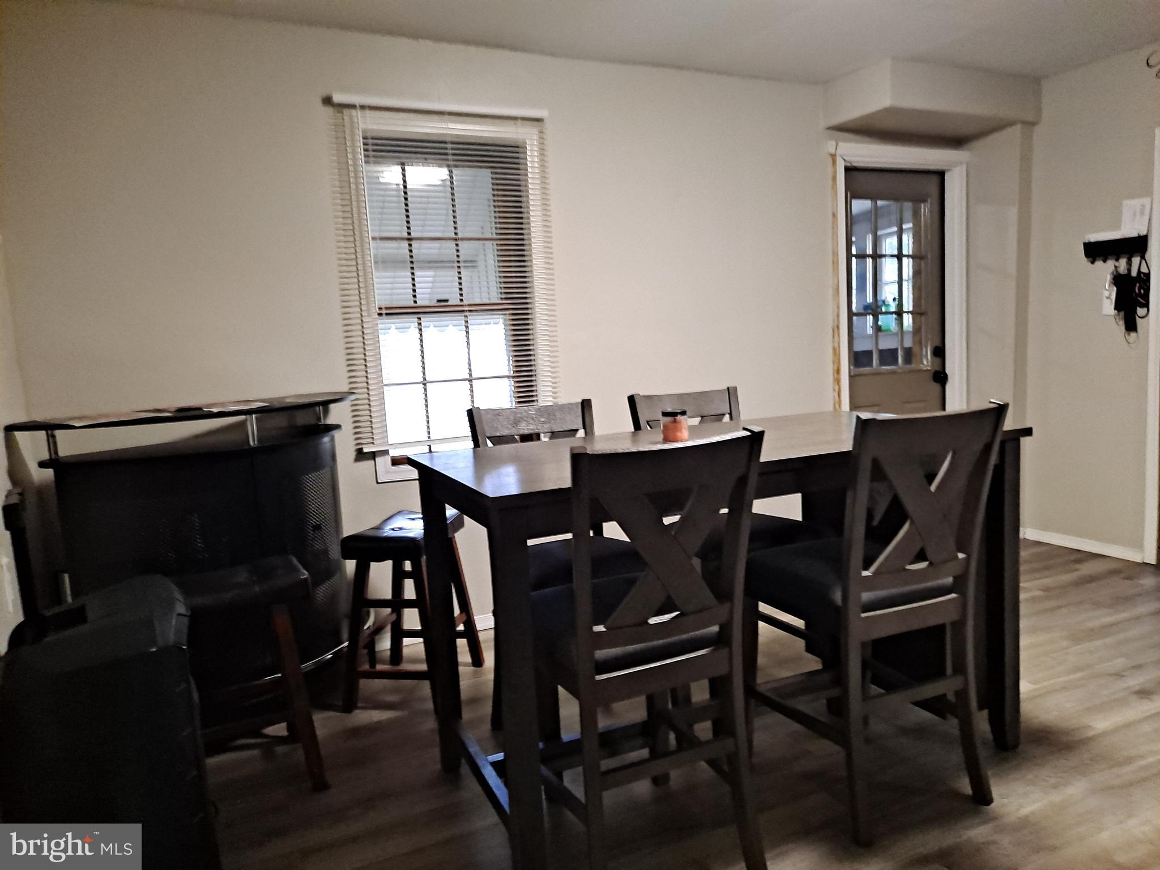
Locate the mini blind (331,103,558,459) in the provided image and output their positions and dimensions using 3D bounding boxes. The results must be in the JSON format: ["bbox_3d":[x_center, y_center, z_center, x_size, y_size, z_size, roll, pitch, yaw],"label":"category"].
[{"bbox_3d":[-0.501,-0.565,3.430,0.830,1.444,0.110,-6,8,-26],"label":"mini blind"}]

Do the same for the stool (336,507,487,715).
[{"bbox_3d":[-0.615,0.618,3.026,0.365,0.610,0.455,-1,7,13],"label":"stool"}]

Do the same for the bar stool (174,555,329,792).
[{"bbox_3d":[-1.009,0.711,2.420,0.455,0.610,0.360,-6,8,-26],"label":"bar stool"}]

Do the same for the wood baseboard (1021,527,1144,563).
[{"bbox_3d":[2.612,0.570,4.372,0.015,0.063,0.625,-6,8,-26],"label":"wood baseboard"}]

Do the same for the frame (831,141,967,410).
[{"bbox_3d":[1.759,-0.472,4.645,1.022,2.147,0.120,-6,8,-26],"label":"frame"}]

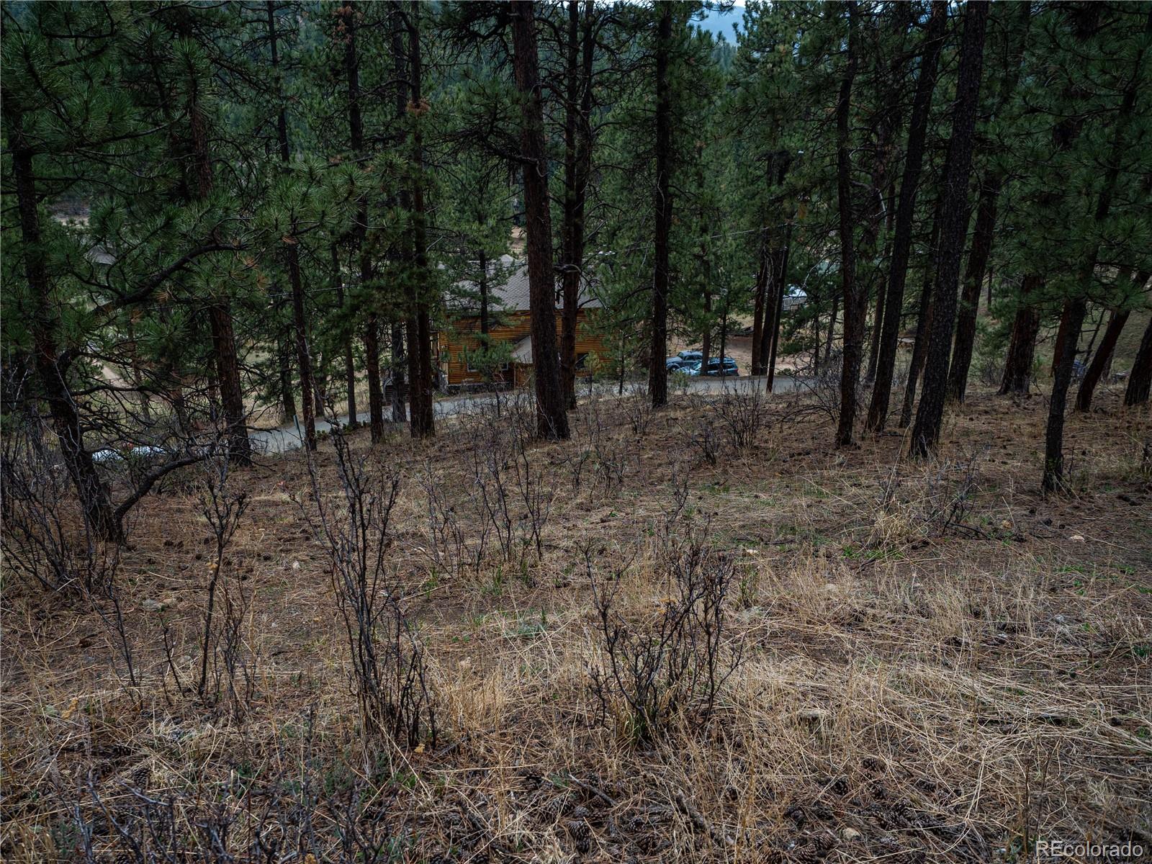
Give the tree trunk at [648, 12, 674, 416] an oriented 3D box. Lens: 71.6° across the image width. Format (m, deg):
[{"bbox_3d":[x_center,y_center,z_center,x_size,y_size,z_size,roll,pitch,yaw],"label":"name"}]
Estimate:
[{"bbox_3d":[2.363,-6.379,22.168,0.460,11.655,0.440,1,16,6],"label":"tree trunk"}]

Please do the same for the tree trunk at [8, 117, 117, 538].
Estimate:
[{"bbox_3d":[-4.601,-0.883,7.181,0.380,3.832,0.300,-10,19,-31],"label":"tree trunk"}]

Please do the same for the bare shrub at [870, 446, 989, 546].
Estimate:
[{"bbox_3d":[3.102,0.530,7.000,0.943,0.670,0.850,8,17,25],"label":"bare shrub"}]

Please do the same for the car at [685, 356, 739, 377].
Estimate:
[{"bbox_3d":[10.055,-4.772,60.500,4.600,1.670,1.850,-5,14,-21],"label":"car"}]

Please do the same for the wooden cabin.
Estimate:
[{"bbox_3d":[-4.136,-8.194,58.790,11.800,8.300,9.000,-3,13,-15],"label":"wooden cabin"}]

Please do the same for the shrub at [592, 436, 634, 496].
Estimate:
[{"bbox_3d":[0.388,0.369,8.500,0.440,0.610,0.420,0,13,0],"label":"shrub"}]

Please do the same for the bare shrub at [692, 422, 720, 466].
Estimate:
[{"bbox_3d":[1.655,0.167,10.200,0.310,0.560,0.330,0,13,0],"label":"bare shrub"}]

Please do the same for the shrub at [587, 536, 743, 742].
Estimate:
[{"bbox_3d":[0.357,0.825,3.220,0.600,0.760,0.550,0,13,0],"label":"shrub"}]

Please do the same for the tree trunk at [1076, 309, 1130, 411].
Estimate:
[{"bbox_3d":[10.404,-1.400,15.779,0.270,2.027,0.270,22,15,30],"label":"tree trunk"}]

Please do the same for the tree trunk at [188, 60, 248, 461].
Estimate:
[{"bbox_3d":[-6.190,-2.865,13.744,0.420,6.947,0.400,-7,17,-23],"label":"tree trunk"}]

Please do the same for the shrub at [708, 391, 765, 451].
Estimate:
[{"bbox_3d":[2.704,-0.204,13.400,0.947,0.920,0.900,4,16,11],"label":"shrub"}]

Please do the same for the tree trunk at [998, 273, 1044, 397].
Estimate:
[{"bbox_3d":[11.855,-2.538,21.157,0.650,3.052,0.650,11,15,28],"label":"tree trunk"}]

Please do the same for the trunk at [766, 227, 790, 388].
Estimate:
[{"bbox_3d":[8.939,-5.477,35.106,0.360,7.638,0.330,5,16,13],"label":"trunk"}]

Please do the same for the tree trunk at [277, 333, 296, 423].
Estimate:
[{"bbox_3d":[-12.370,-2.459,34.176,0.480,4.050,0.450,-5,16,-20],"label":"tree trunk"}]

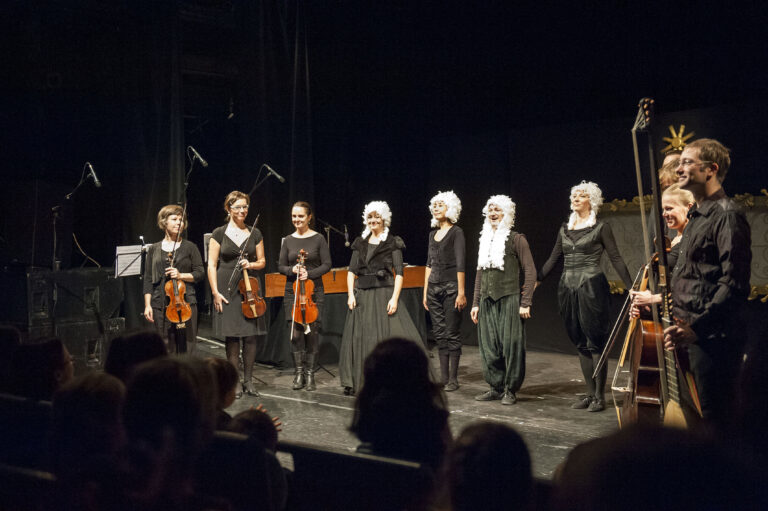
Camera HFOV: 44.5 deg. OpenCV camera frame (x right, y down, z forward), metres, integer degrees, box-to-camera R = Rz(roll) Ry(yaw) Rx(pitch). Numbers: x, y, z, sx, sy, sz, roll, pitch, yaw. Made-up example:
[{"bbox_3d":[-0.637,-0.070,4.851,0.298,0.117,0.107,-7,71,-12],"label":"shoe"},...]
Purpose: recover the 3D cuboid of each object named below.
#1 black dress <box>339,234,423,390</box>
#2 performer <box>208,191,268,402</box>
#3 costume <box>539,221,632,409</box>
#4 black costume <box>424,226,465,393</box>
[{"bbox_3d":[-0.004,0.489,8.050,0.740,1.356,0.620,0,1,20],"label":"black dress"},{"bbox_3d":[-1.221,0.329,7.870,0.480,1.731,0.380,0,1,-12],"label":"performer"},{"bbox_3d":[1.572,0.458,7.280,0.700,1.475,0.340,0,1,30],"label":"costume"},{"bbox_3d":[0.536,0.453,8.170,0.400,1.446,0.280,0,1,32],"label":"black costume"}]

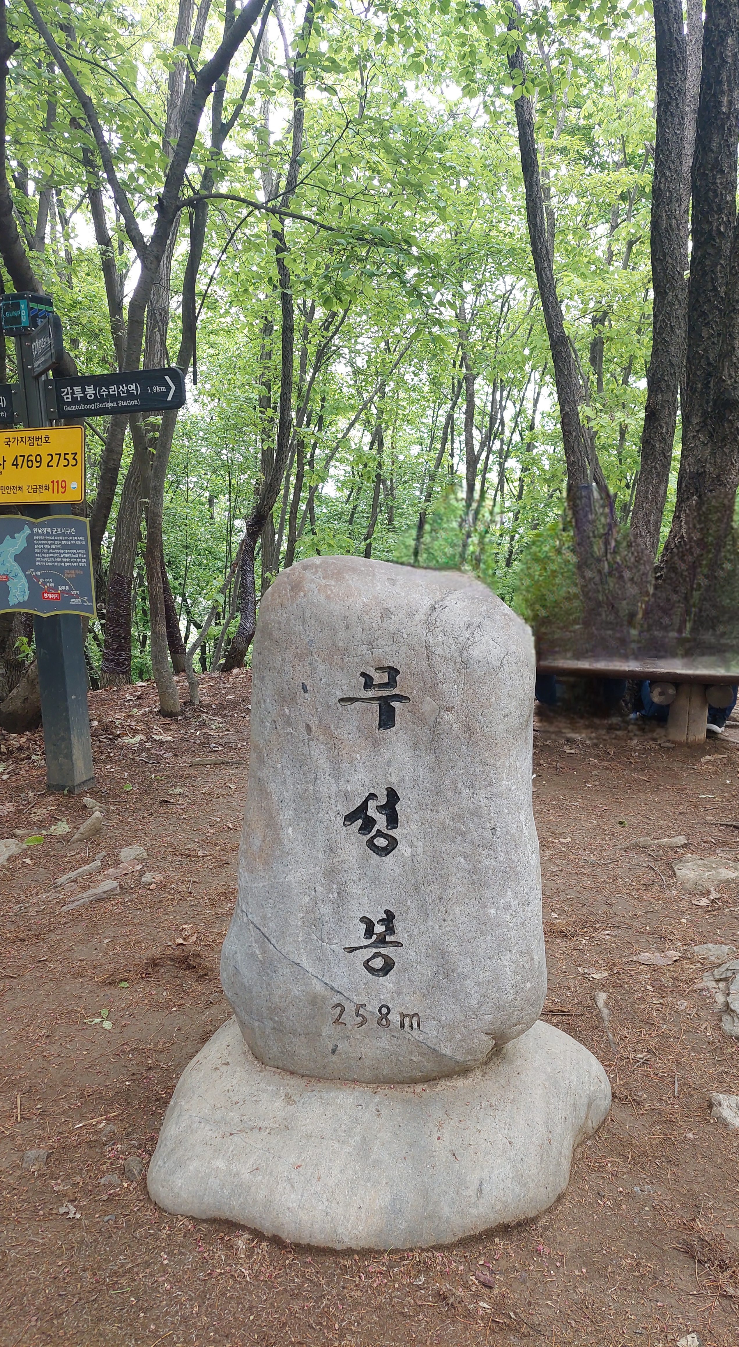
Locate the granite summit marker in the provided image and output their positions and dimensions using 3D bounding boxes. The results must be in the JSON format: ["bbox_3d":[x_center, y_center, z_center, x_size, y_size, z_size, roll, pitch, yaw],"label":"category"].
[{"bbox_3d":[0.029,0.403,2.082,0.980,1.290,0.720,-1,9,0],"label":"granite summit marker"}]

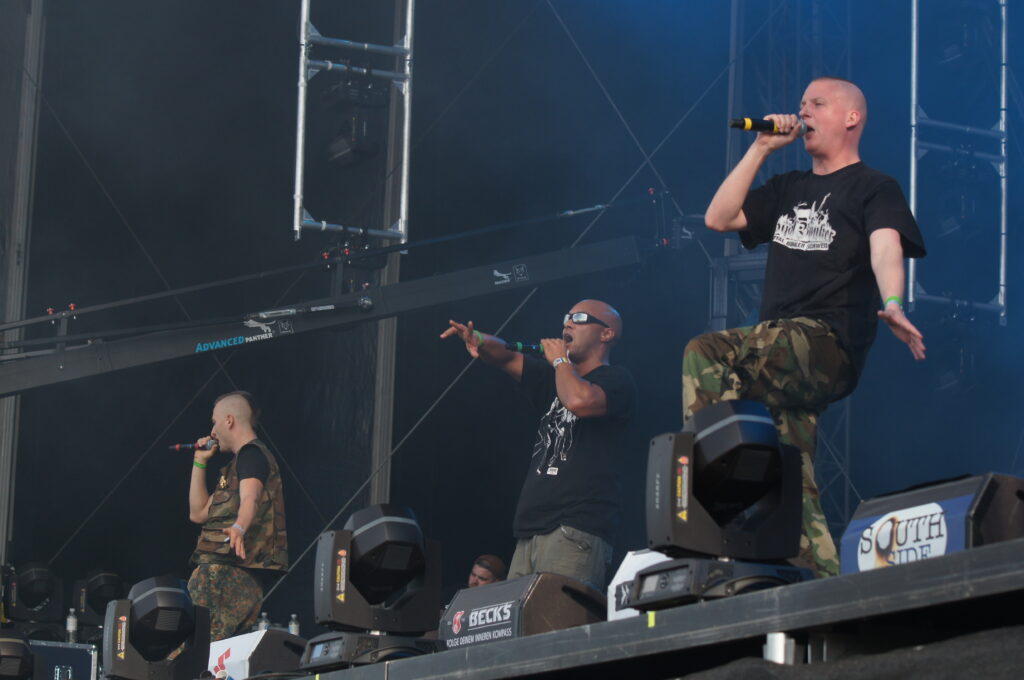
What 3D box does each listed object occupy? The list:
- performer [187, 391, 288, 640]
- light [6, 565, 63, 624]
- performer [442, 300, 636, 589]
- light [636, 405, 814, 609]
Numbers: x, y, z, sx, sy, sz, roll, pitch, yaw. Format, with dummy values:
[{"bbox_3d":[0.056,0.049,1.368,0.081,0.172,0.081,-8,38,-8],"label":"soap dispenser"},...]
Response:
[{"bbox_3d":[-1.269,1.069,14.433,0.450,1.700,0.530,5,-12,-17],"label":"performer"},{"bbox_3d":[-3.183,1.723,21.150,0.350,0.505,0.370,7,-12,-24],"label":"light"},{"bbox_3d":[0.106,0.684,12.232,0.660,1.710,0.580,12,-15,-40],"label":"performer"},{"bbox_3d":[0.539,0.400,7.950,0.350,0.505,0.370,7,-12,-24],"label":"light"}]

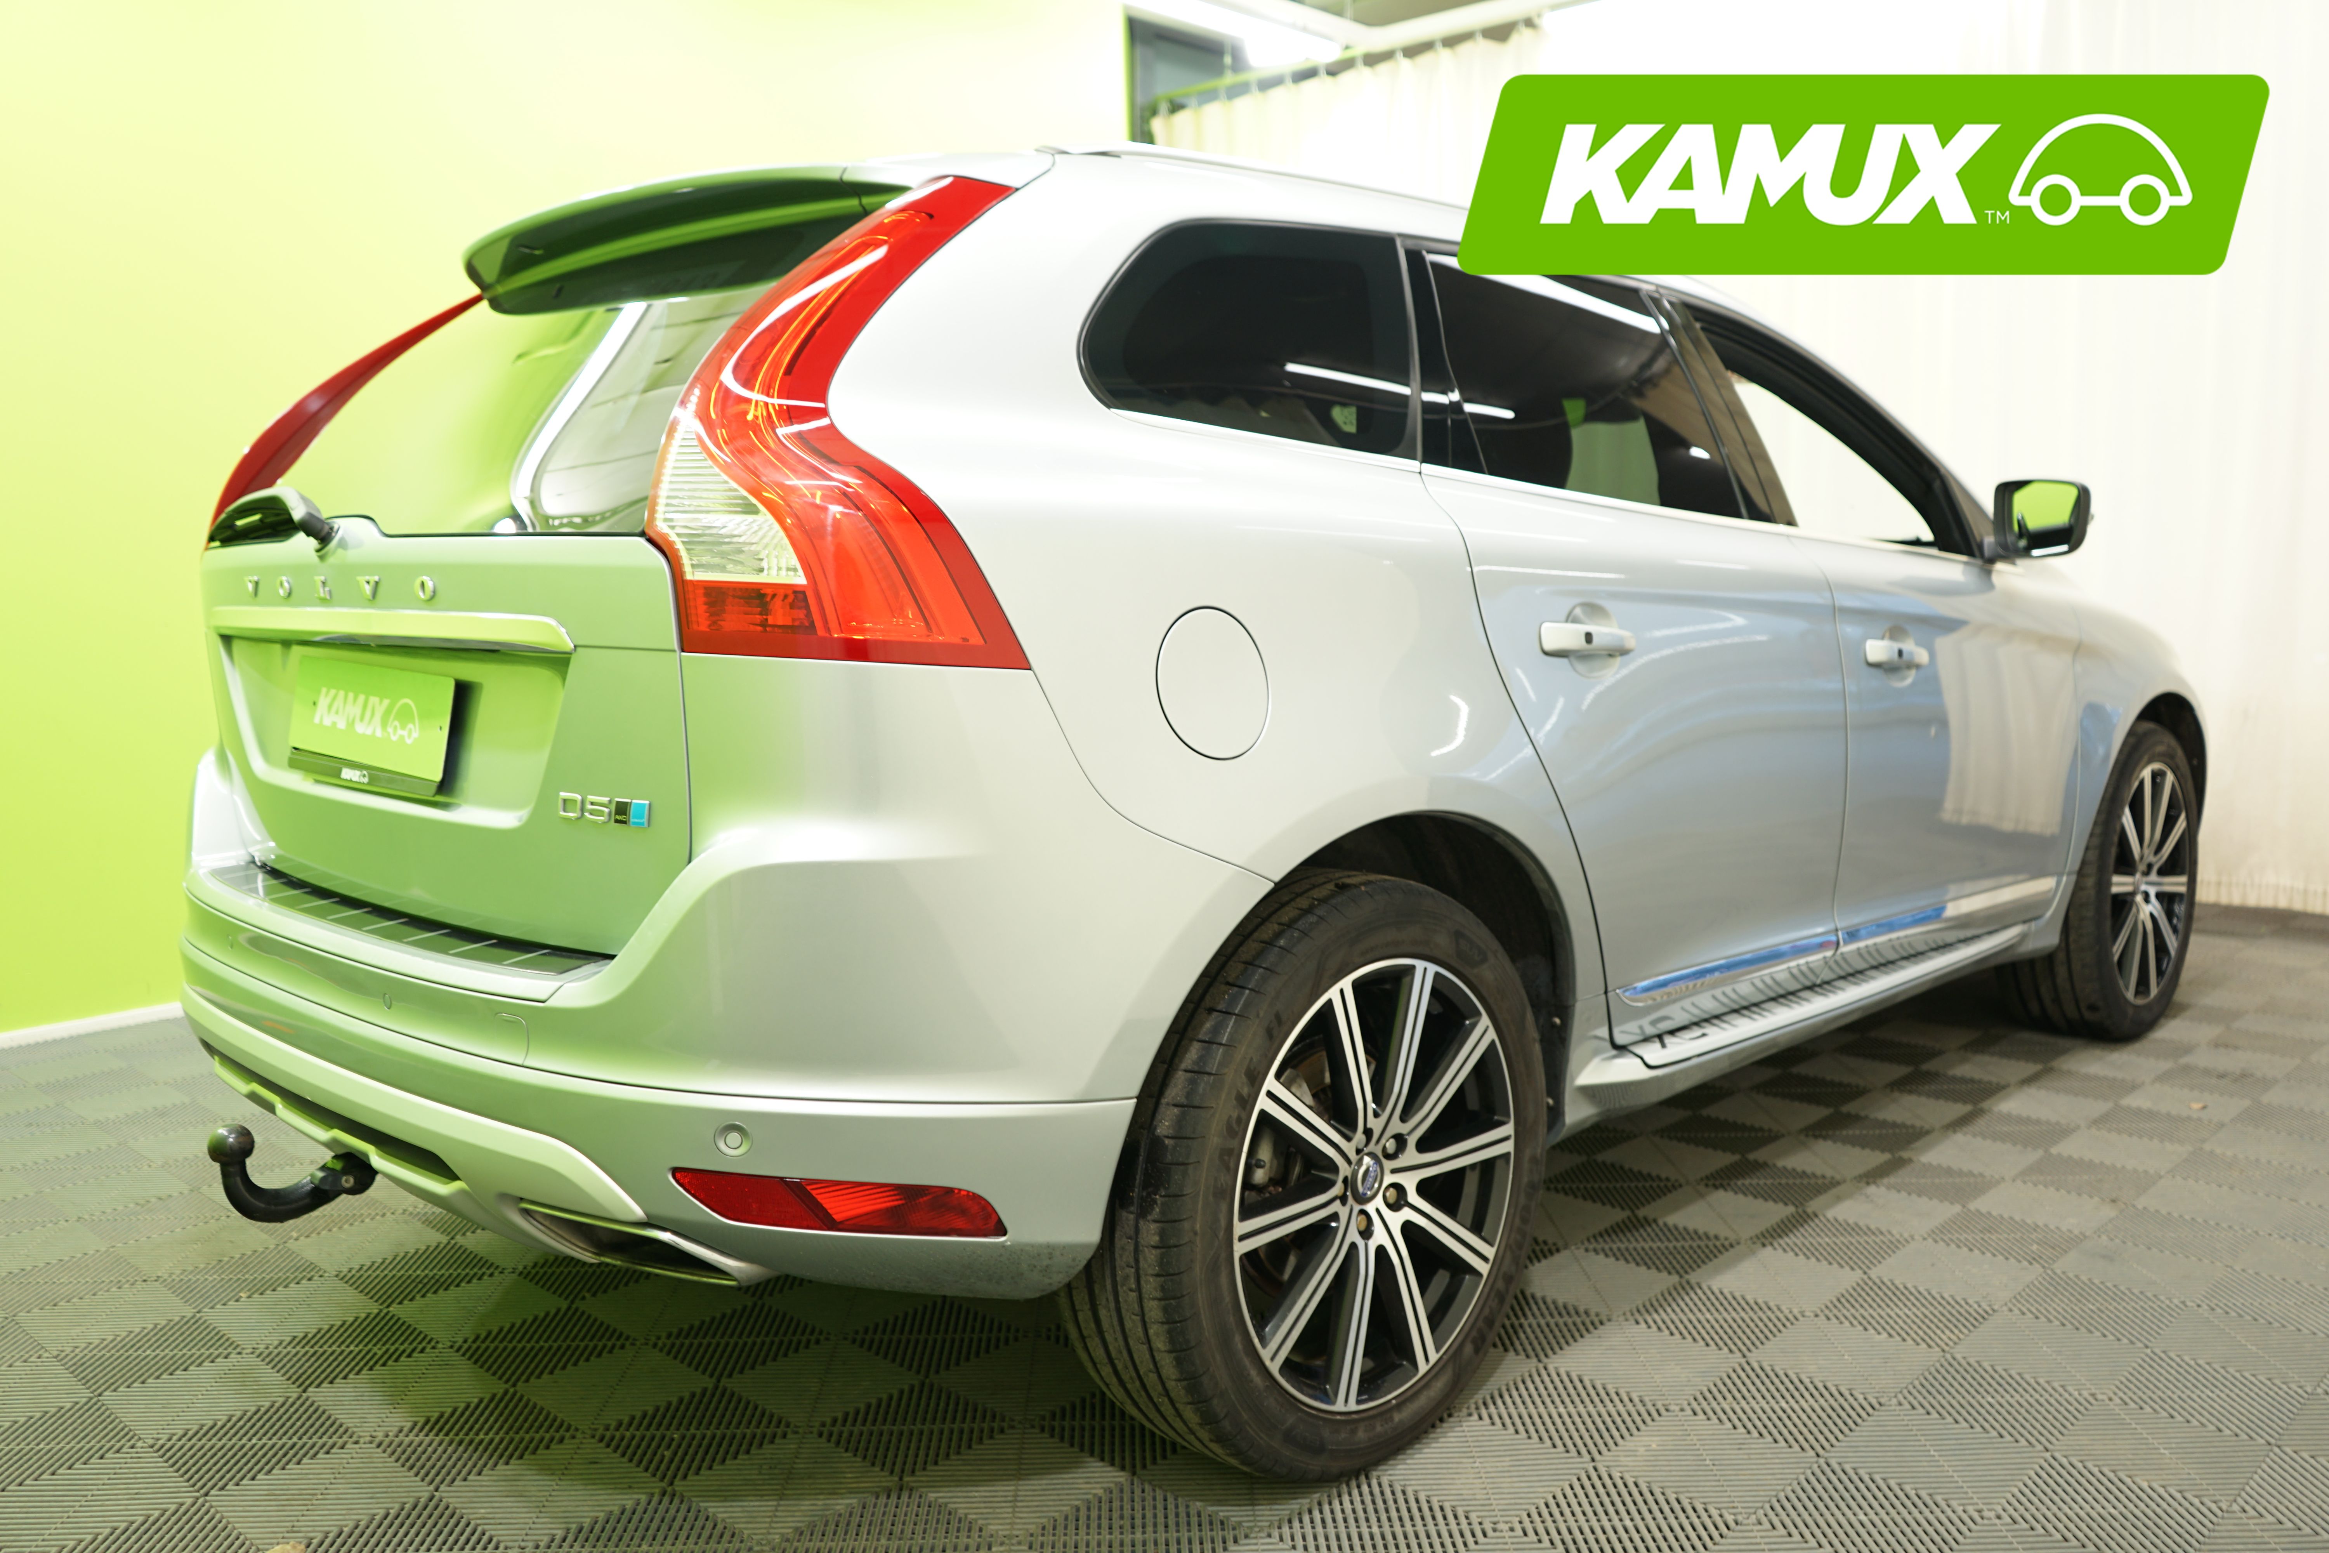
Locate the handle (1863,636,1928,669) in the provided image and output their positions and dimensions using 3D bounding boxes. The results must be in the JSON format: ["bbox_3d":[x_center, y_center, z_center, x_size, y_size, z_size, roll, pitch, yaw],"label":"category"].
[{"bbox_3d":[1.259,-0.214,3.098,0.048,0.042,0.205,6,10,45],"label":"handle"}]

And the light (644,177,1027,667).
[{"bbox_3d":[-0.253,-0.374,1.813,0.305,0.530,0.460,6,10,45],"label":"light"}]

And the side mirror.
[{"bbox_3d":[1.658,-0.484,3.423,0.195,0.157,0.125,6,10,45],"label":"side mirror"}]

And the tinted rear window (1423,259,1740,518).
[{"bbox_3d":[0.621,-0.563,2.647,0.690,0.380,0.060,-7,-10,-45],"label":"tinted rear window"}]

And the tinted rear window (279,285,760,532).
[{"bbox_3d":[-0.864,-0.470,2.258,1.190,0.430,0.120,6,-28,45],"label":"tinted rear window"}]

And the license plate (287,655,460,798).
[{"bbox_3d":[-0.969,-0.064,2.197,0.457,0.138,0.025,6,0,45],"label":"license plate"}]

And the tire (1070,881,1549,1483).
[{"bbox_3d":[0.195,0.491,2.318,0.255,0.728,0.735,5,9,45],"label":"tire"}]

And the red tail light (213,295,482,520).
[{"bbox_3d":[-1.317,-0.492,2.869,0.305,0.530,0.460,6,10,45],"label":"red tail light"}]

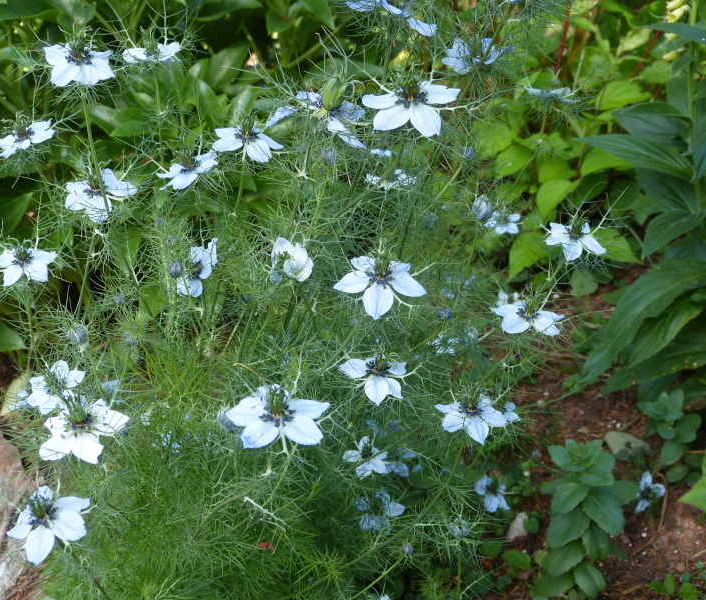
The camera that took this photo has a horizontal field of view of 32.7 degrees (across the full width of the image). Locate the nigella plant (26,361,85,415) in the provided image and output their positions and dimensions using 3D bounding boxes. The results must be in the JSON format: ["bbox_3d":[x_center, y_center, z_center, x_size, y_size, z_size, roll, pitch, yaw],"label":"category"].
[{"bbox_3d":[-0.204,0.060,0.820,0.043,0.020,0.043,-6,49,6],"label":"nigella plant"}]

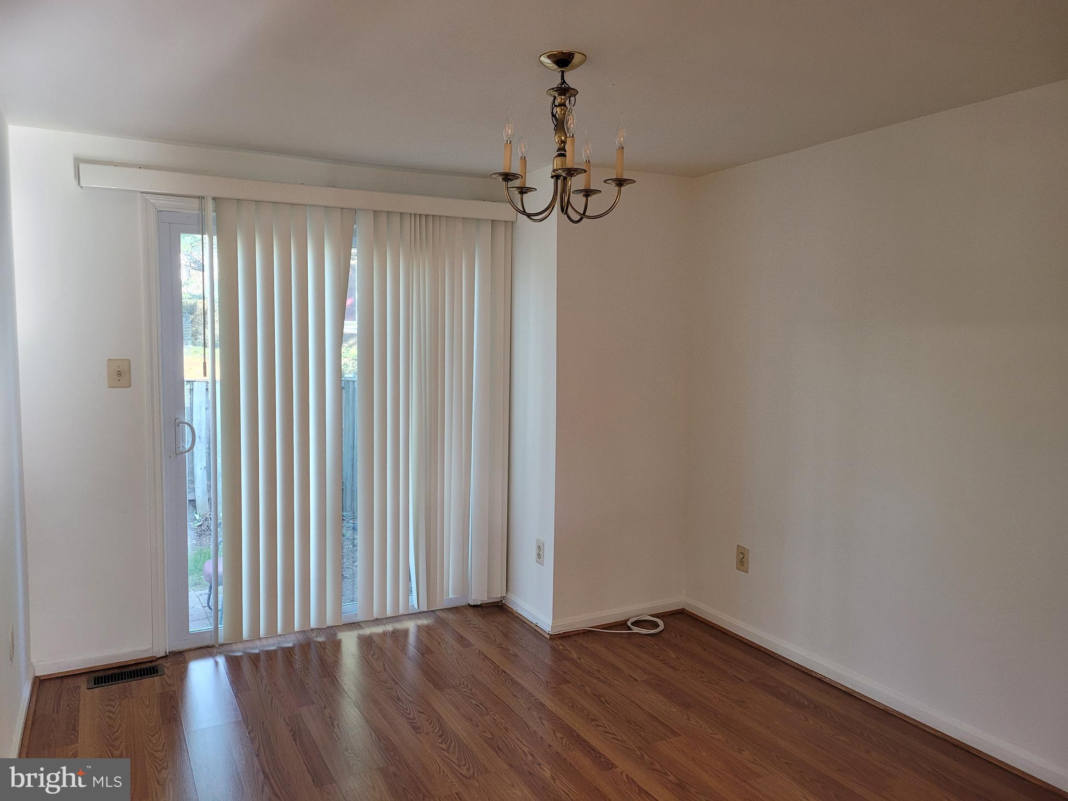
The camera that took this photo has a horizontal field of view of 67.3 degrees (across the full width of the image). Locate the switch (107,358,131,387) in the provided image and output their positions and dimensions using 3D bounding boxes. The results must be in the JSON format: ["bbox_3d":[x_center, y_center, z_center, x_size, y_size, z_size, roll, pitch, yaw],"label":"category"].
[{"bbox_3d":[-1.812,-0.118,3.505,0.086,0.124,0.016,-2,5,-28],"label":"switch"}]

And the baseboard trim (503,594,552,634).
[{"bbox_3d":[-0.046,1.113,4.197,0.029,0.076,0.577,-2,5,-28],"label":"baseboard trim"}]

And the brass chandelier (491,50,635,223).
[{"bbox_3d":[0.084,-0.790,2.419,0.437,0.471,0.437,1,5,0],"label":"brass chandelier"}]

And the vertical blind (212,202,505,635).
[{"bbox_3d":[-0.791,0.087,3.989,1.455,2.057,0.090,-2,5,-28],"label":"vertical blind"}]

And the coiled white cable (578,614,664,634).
[{"bbox_3d":[0.478,1.150,4.089,0.432,0.029,0.204,-2,5,-28],"label":"coiled white cable"}]

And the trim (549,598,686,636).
[{"bbox_3d":[0.456,1.120,4.154,0.856,0.078,0.029,-2,5,-28],"label":"trim"}]

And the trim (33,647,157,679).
[{"bbox_3d":[-1.935,1.151,3.544,0.478,0.074,0.029,-2,5,-28],"label":"trim"}]

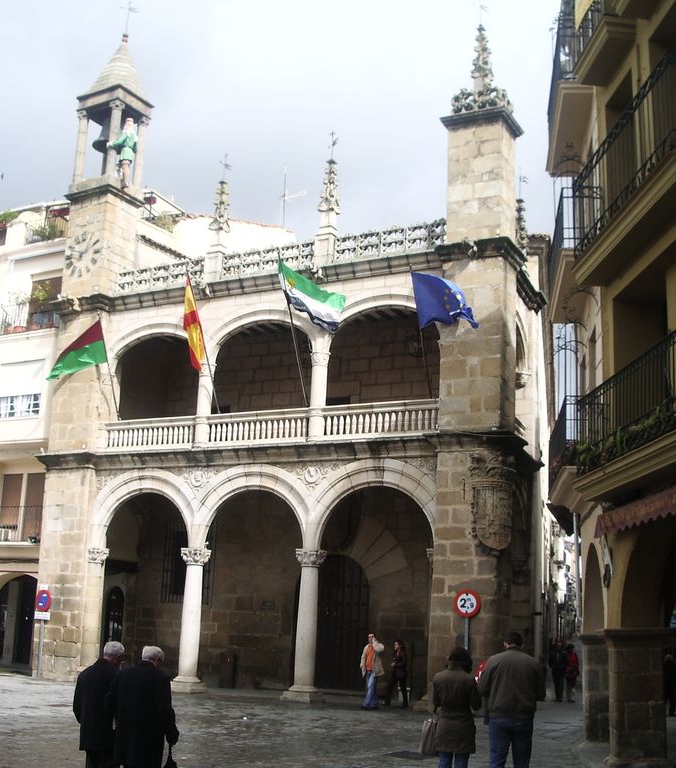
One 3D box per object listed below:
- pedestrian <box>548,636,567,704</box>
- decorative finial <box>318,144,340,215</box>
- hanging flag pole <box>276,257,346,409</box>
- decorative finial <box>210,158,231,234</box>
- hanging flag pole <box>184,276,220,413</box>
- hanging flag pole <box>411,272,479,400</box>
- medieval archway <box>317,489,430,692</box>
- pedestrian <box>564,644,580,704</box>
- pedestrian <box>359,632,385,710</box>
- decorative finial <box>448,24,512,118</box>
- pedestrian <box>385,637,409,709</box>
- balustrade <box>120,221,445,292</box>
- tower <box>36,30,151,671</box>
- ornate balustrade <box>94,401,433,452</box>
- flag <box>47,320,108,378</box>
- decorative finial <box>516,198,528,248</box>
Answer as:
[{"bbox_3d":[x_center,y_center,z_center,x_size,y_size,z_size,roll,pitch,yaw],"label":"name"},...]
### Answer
[{"bbox_3d":[6.274,8.106,29.504,0.520,1.750,0.350,-2,-14,19],"label":"pedestrian"},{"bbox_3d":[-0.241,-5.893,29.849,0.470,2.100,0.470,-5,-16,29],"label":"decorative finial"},{"bbox_3d":[-0.442,-1.458,26.876,1.826,4.143,0.600,-5,10,32],"label":"hanging flag pole"},{"bbox_3d":[-3.467,-5.608,30.748,0.460,2.425,0.460,-5,-14,32],"label":"decorative finial"},{"bbox_3d":[-3.947,-1.134,28.938,0.630,4.126,0.450,-5,12,32],"label":"hanging flag pole"},{"bbox_3d":[2.740,-1.241,25.202,1.550,3.000,1.200,-5,-15,29],"label":"hanging flag pole"},{"bbox_3d":[0.926,5.153,26.044,3.250,5.350,0.600,-5,-16,29],"label":"medieval archway"},{"bbox_3d":[6.654,8.198,29.489,0.480,1.620,0.350,-2,-14,19],"label":"pedestrian"},{"bbox_3d":[0.831,6.895,24.876,0.620,1.753,0.420,-2,-12,18],"label":"pedestrian"},{"bbox_3d":[3.882,-8.360,27.722,1.380,2.650,1.050,-5,-15,29],"label":"decorative finial"},{"bbox_3d":[1.444,7.010,25.187,0.550,1.600,0.450,8,-15,-22],"label":"pedestrian"},{"bbox_3d":[-2.075,-3.469,29.369,11.360,0.757,0.320,-5,-14,32],"label":"balustrade"},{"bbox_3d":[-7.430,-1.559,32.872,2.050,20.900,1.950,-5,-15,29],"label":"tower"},{"bbox_3d":[-2.304,1.232,28.438,11.277,0.873,0.320,-5,-14,32],"label":"ornate balustrade"},{"bbox_3d":[-7.867,-1.034,31.287,1.900,1.800,0.450,-2,-15,17],"label":"flag"},{"bbox_3d":[5.658,-4.948,31.738,0.450,1.780,0.450,-5,-16,29],"label":"decorative finial"}]

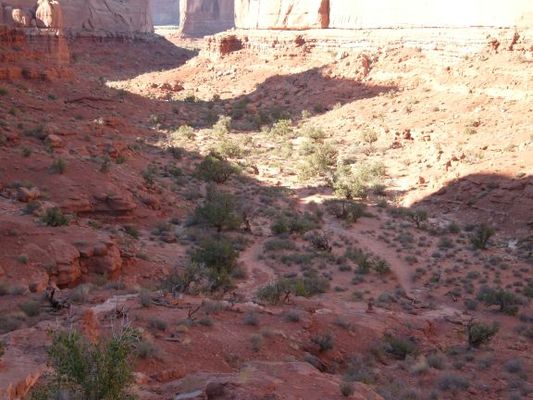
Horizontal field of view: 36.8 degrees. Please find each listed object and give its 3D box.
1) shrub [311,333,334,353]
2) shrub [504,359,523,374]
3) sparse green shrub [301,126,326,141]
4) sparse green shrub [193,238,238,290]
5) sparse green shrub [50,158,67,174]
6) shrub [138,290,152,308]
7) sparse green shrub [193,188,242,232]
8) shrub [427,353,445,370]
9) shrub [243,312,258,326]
[{"bbox_3d":[1.608,4.092,23.000,0.689,0.503,0.634,0,13,0],"label":"shrub"},{"bbox_3d":[6.168,4.158,20.000,0.449,0.354,0.414,0,13,0],"label":"shrub"},{"bbox_3d":[4.695,-6.643,80.000,2.597,1.257,2.389,0,13,0],"label":"sparse green shrub"},{"bbox_3d":[-2.356,2.934,37.000,2.125,2.338,1.955,0,13,0],"label":"sparse green shrub"},{"bbox_3d":[-11.687,-1.882,45.000,0.899,0.845,0.827,0,13,0],"label":"sparse green shrub"},{"bbox_3d":[-4.079,3.354,27.000,0.472,0.575,0.434,0,13,0],"label":"shrub"},{"bbox_3d":[-2.814,0.603,46.000,2.872,2.311,2.642,0,13,0],"label":"sparse green shrub"},{"bbox_3d":[4.326,4.134,20.500,0.461,0.419,0.424,0,13,0],"label":"shrub"},{"bbox_3d":[-0.499,3.730,25.000,0.499,0.388,0.459,0,13,0],"label":"shrub"}]

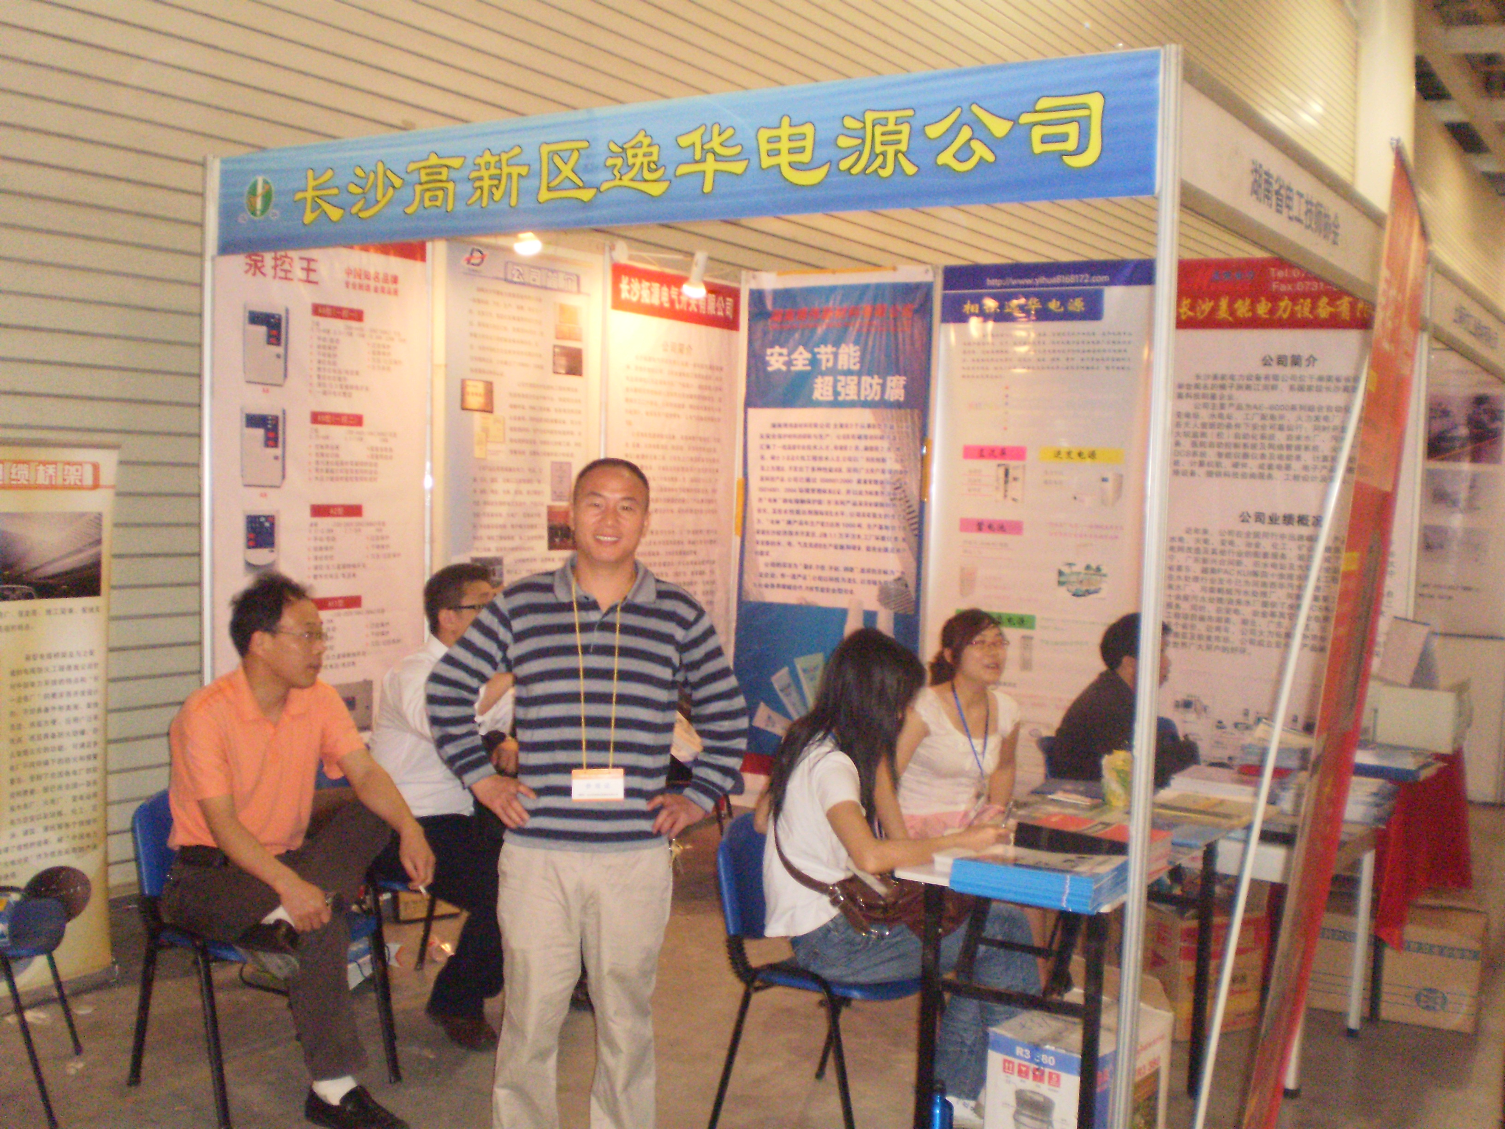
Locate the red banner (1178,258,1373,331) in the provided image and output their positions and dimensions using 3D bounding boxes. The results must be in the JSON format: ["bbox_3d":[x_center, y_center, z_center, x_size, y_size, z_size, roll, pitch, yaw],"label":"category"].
[{"bbox_3d":[2.052,-1.048,5.995,0.950,0.275,0.020,4,4,32],"label":"red banner"}]

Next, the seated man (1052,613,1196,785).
[{"bbox_3d":[1.267,0.751,4.951,0.700,1.180,0.500,3,4,14],"label":"seated man"}]

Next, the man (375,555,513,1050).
[{"bbox_3d":[-0.732,0.664,4.467,0.710,1.290,0.520,3,4,12],"label":"man"}]

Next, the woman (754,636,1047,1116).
[{"bbox_3d":[0.383,0.776,3.843,0.700,1.220,0.470,3,4,12],"label":"woman"}]

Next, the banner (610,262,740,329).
[{"bbox_3d":[-0.313,-1.173,6.910,0.020,0.195,0.980,4,4,32],"label":"banner"}]

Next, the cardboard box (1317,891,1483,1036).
[{"bbox_3d":[1.980,1.184,4.899,0.520,0.370,0.380,3,4,23],"label":"cardboard box"}]

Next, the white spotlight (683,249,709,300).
[{"bbox_3d":[-0.229,-1.163,6.280,0.090,0.190,0.090,15,9,31],"label":"white spotlight"}]

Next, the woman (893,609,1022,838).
[{"bbox_3d":[0.685,0.741,4.670,0.460,1.200,0.720,-1,5,-39],"label":"woman"}]

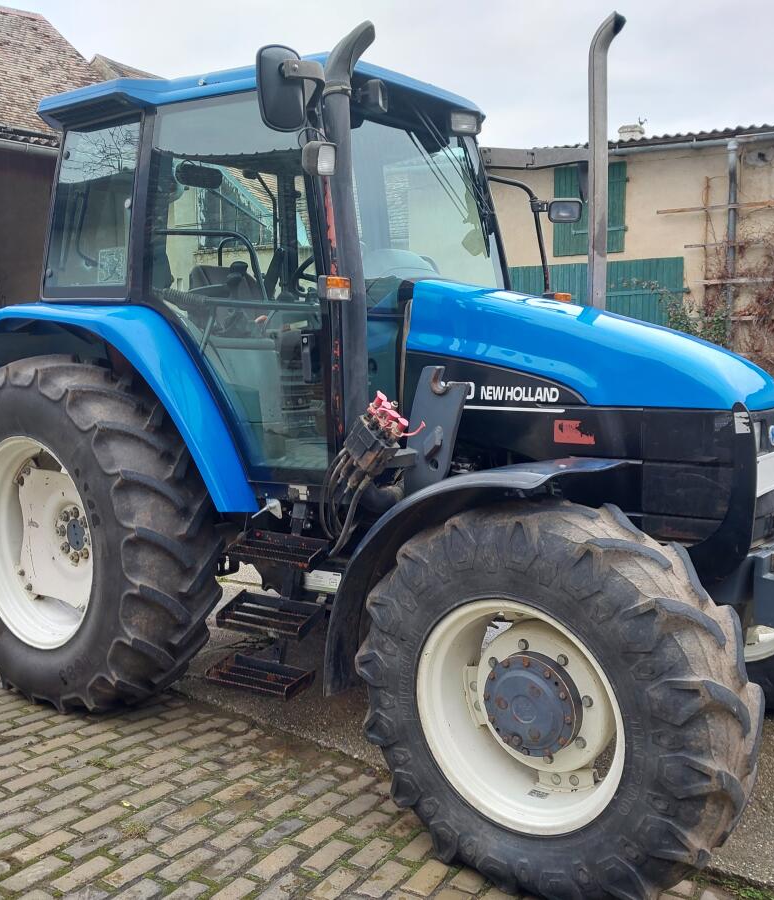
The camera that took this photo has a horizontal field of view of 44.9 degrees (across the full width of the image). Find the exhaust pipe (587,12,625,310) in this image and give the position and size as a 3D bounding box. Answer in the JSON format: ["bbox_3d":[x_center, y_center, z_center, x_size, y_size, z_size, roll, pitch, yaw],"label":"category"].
[{"bbox_3d":[0.859,-1.095,3.686,0.140,1.180,0.076,4,8,38],"label":"exhaust pipe"}]

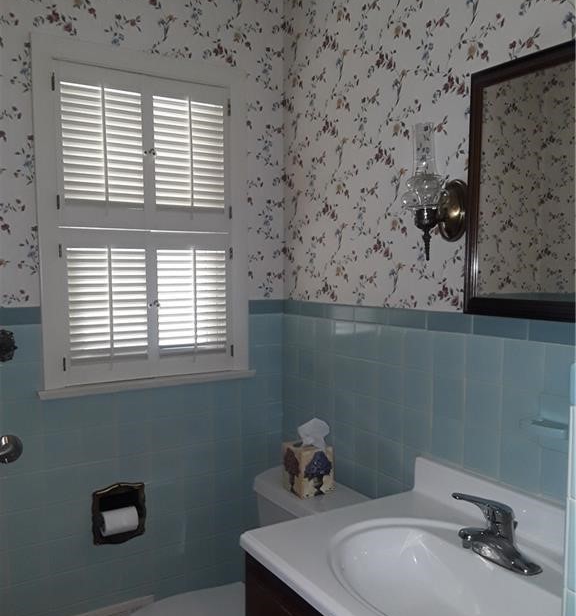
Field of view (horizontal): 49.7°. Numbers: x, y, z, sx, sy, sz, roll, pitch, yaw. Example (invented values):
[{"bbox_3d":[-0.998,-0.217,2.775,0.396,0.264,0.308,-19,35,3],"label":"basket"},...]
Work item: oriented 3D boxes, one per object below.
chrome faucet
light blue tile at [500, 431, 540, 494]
[{"bbox_3d":[0.411,0.454,1.296,0.182,0.164,0.158,-2,4,-32],"label":"chrome faucet"},{"bbox_3d":[0.530,0.347,1.414,0.010,0.107,0.107,-2,4,-32],"label":"light blue tile"}]

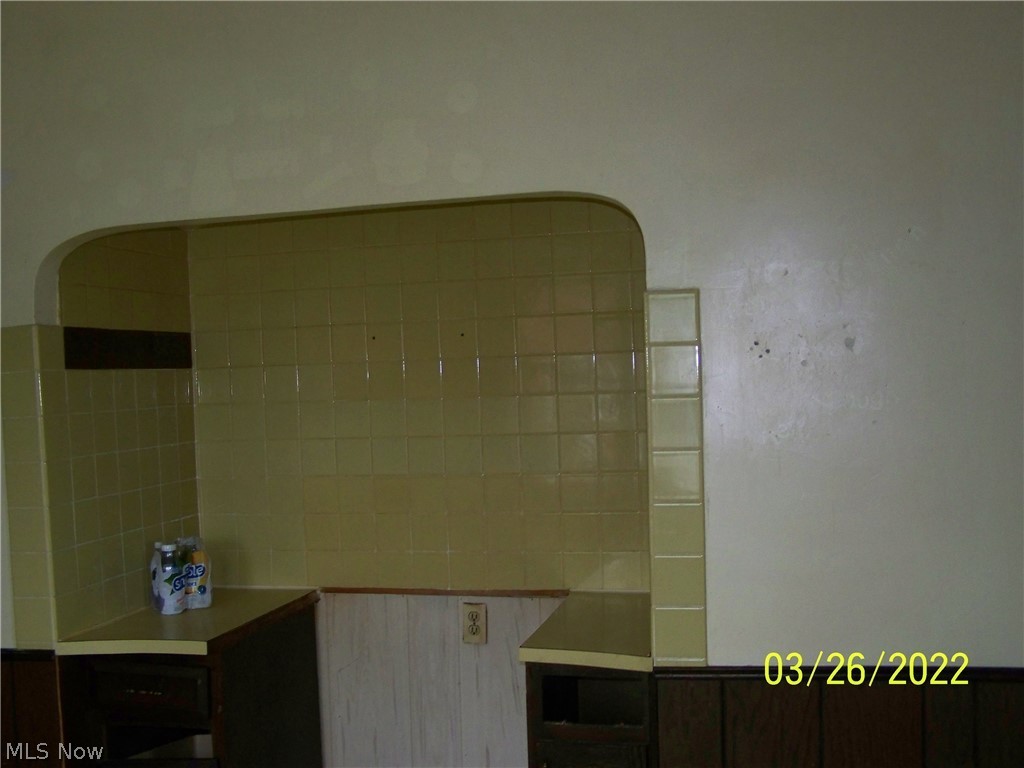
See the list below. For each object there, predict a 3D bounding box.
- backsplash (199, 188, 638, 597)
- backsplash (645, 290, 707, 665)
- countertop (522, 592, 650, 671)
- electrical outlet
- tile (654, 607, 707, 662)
[{"bbox_3d":[-0.256,0.043,3.163,1.393,1.080,0.014,-2,2,14],"label":"backsplash"},{"bbox_3d":[0.331,0.196,2.298,0.113,0.772,0.014,-2,2,14],"label":"backsplash"},{"bbox_3d":[0.233,0.593,2.741,0.311,0.034,0.632,-2,2,14],"label":"countertop"},{"bbox_3d":[-0.105,0.671,3.148,0.070,0.115,0.010,-2,2,14],"label":"electrical outlet"},{"bbox_3d":[0.343,0.517,2.308,0.110,0.109,0.012,-2,2,14],"label":"tile"}]

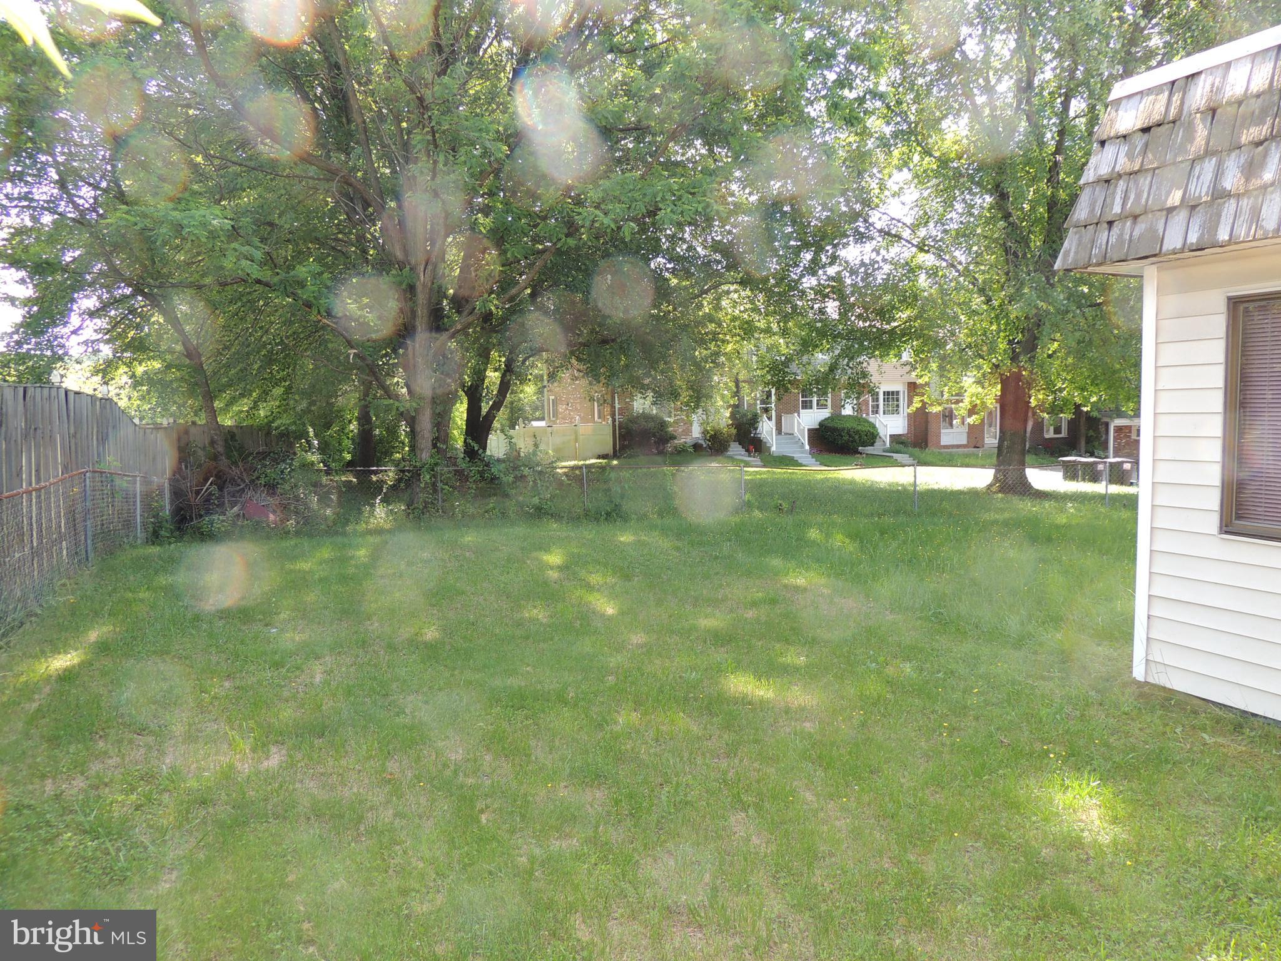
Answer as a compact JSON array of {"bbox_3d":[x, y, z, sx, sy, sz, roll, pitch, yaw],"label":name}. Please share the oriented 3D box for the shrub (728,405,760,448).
[{"bbox_3d":[4.468,-2.288,37.949,1.327,1.760,1.250,-1,5,0],"label":"shrub"}]

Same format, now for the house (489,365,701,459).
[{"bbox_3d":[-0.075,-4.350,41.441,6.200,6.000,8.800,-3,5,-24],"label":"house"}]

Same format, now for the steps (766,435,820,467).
[{"bbox_3d":[6.465,-1.257,38.227,1.900,1.320,2.300,-3,5,-24],"label":"steps"}]

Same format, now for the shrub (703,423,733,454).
[{"bbox_3d":[3.242,-1.714,36.657,1.202,1.295,1.150,-1,5,0],"label":"shrub"}]

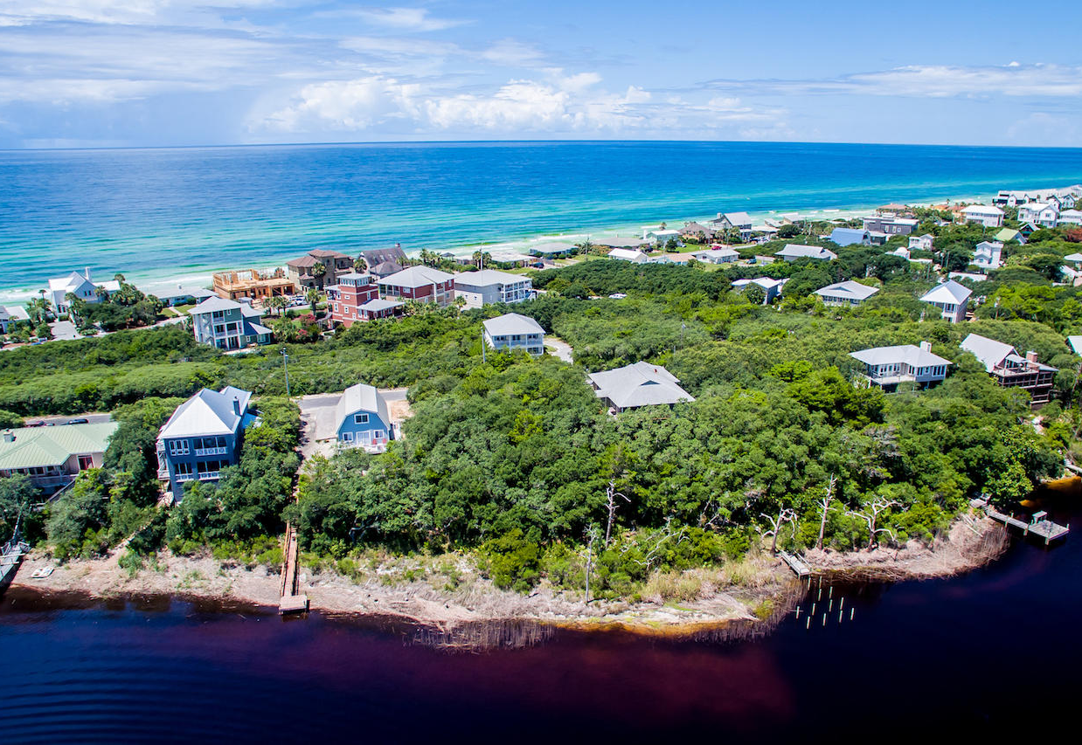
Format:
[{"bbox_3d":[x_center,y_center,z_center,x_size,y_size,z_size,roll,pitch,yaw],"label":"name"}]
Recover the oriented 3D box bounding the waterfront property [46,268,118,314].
[{"bbox_3d":[-125.430,-23.070,170.270,16.000,10.000,12.000,-15,25,-34],"label":"waterfront property"}]

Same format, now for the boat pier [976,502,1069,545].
[{"bbox_3d":[63.030,19.110,81.820,4.900,2.100,9.300,-13,24,-30],"label":"boat pier"}]

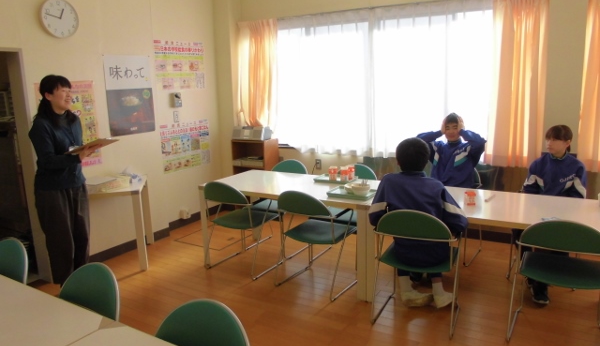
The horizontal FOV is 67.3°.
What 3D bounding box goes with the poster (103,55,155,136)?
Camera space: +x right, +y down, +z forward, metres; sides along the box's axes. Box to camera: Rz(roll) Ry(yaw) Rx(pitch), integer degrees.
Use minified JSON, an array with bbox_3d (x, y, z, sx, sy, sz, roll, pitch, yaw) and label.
[{"bbox_3d":[-1.577,-0.724,4.231,0.012,0.720,0.510,5,13,31],"label":"poster"}]

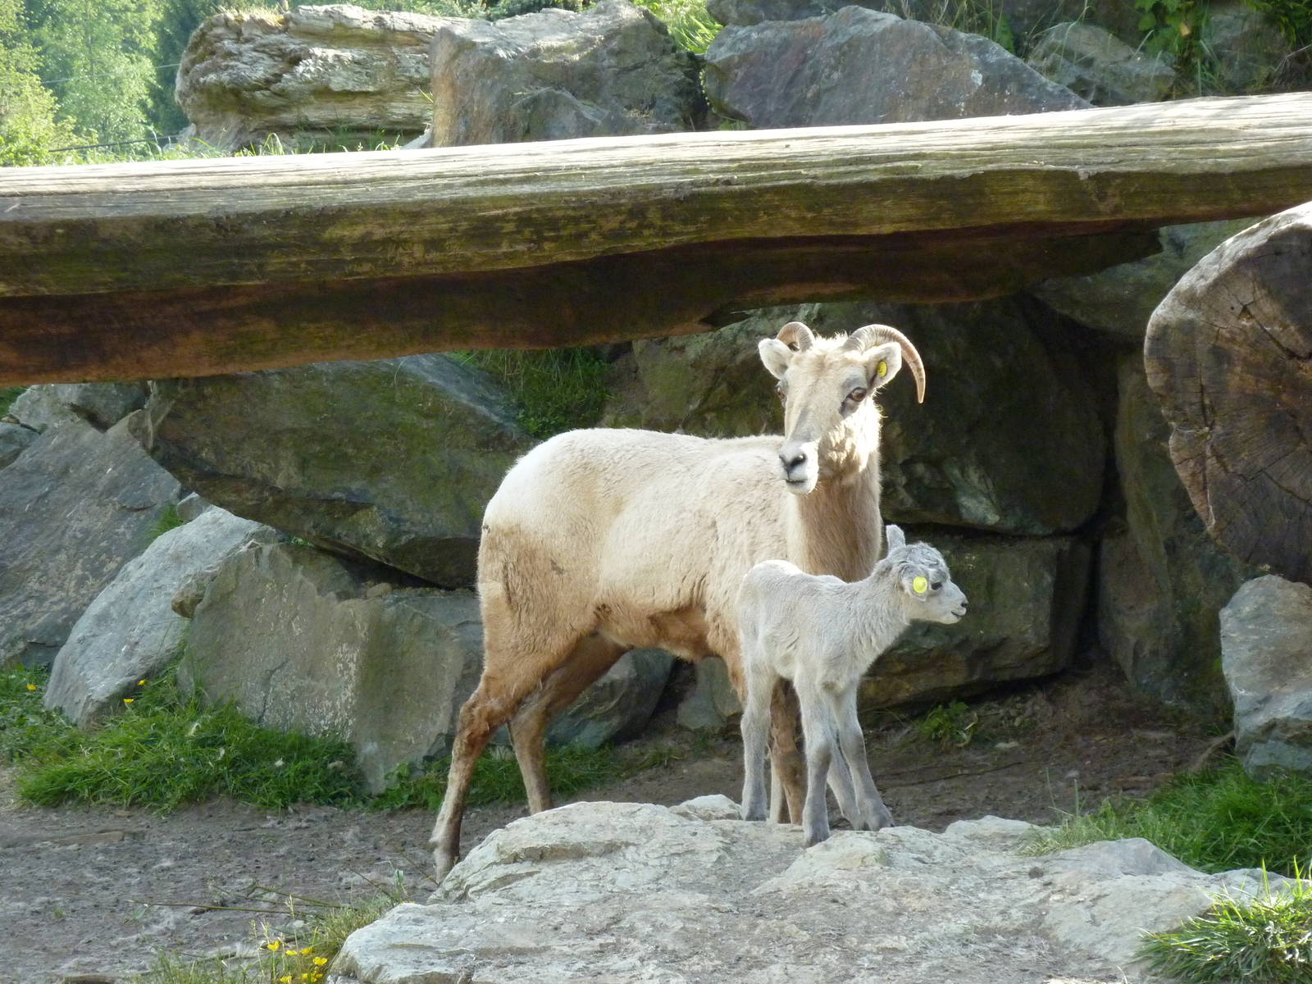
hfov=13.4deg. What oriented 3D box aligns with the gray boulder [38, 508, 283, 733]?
[{"bbox_3d":[-1.059,0.273,12.000,0.520,0.480,0.420,0,6,0],"label":"gray boulder"}]

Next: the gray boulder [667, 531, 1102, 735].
[{"bbox_3d":[0.480,0.309,12.400,0.930,0.440,0.550,0,6,0],"label":"gray boulder"}]

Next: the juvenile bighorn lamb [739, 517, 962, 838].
[{"bbox_3d":[0.340,0.340,9.800,0.460,0.550,0.180,4,7,35],"label":"juvenile bighorn lamb"}]

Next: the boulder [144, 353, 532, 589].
[{"bbox_3d":[-0.680,-0.054,12.100,0.880,0.540,0.550,0,6,0],"label":"boulder"}]

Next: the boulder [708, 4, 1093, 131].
[{"bbox_3d":[0.577,-1.012,13.500,0.950,0.380,0.520,0,6,0],"label":"boulder"}]

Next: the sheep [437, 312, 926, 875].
[{"bbox_3d":[0.035,0.204,10.400,1.000,1.020,0.420,3,7,28],"label":"sheep"}]

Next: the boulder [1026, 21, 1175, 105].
[{"bbox_3d":[1.114,-1.062,13.900,0.420,0.260,0.320,0,6,0],"label":"boulder"}]

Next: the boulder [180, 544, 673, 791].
[{"bbox_3d":[-0.483,0.371,11.750,1.040,0.530,0.500,0,6,0],"label":"boulder"}]

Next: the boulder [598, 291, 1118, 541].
[{"bbox_3d":[0.446,-0.180,12.600,1.120,0.570,0.620,0,6,0],"label":"boulder"}]

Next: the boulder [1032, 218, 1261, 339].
[{"bbox_3d":[1.127,-0.496,12.700,0.580,0.340,0.450,0,6,0],"label":"boulder"}]

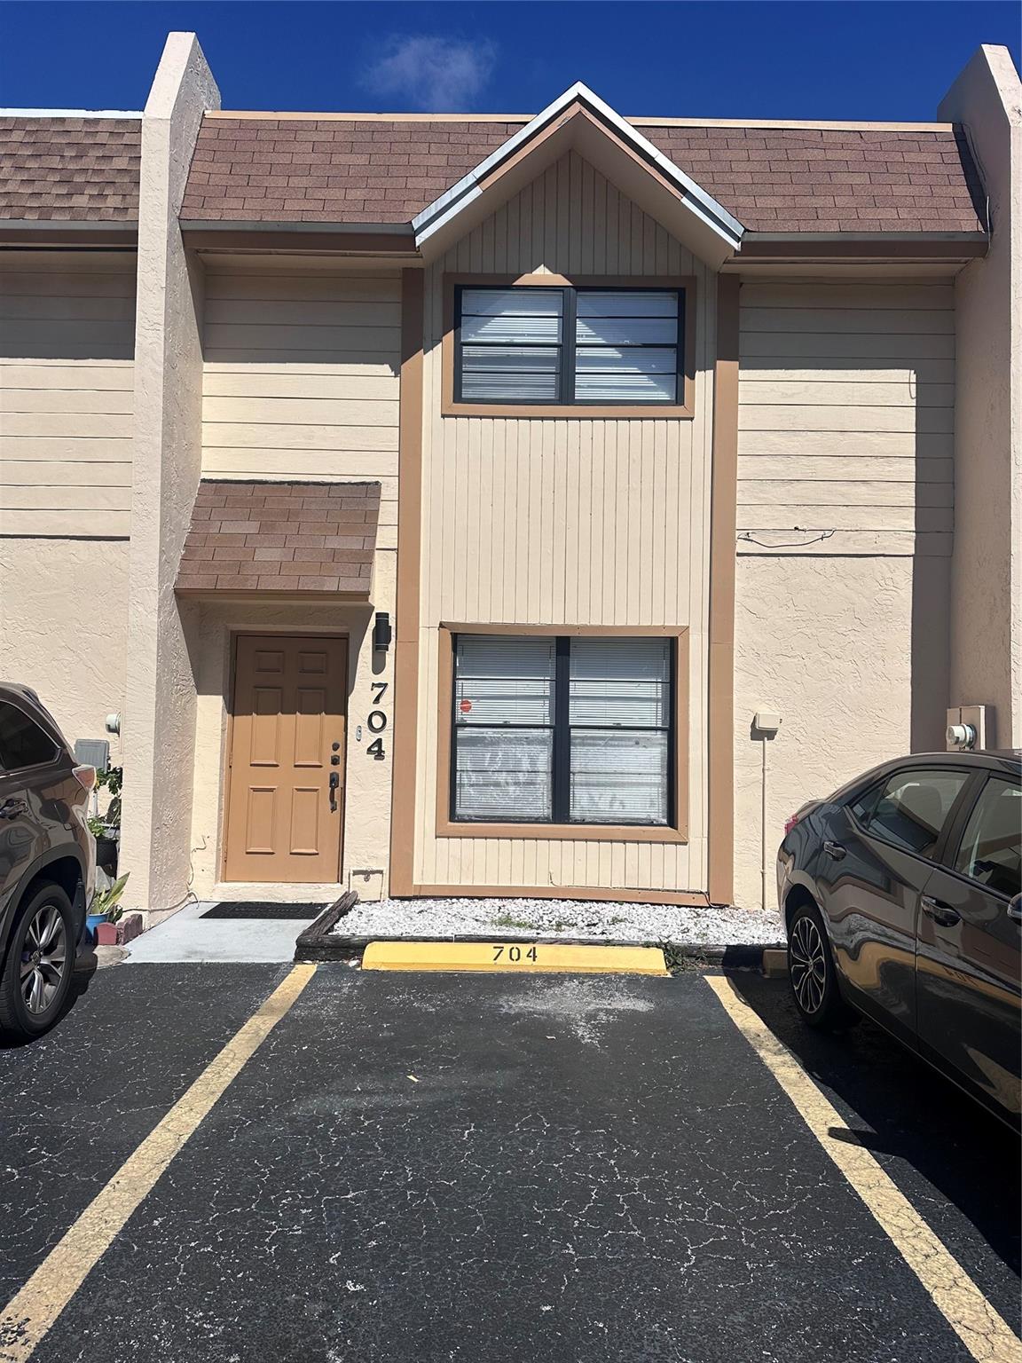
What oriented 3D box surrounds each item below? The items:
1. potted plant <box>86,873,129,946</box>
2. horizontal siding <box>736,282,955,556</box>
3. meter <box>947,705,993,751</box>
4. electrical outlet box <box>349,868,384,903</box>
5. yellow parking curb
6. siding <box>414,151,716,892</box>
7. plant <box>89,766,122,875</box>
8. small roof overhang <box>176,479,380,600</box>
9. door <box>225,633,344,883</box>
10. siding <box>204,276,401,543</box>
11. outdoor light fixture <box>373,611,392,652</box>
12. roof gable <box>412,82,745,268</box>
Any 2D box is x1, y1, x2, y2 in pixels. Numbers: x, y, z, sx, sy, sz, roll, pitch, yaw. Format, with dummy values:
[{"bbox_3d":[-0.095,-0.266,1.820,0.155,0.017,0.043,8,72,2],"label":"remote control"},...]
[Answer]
[{"bbox_3d":[-2.701,1.486,6.278,0.300,0.460,0.280,1,-2,0],"label":"potted plant"},{"bbox_3d":[2.706,-2.122,7.650,1.735,2.230,0.070,1,-2,0],"label":"horizontal siding"},{"bbox_3d":[3.404,0.381,7.055,0.260,0.390,0.310,1,-2,0],"label":"meter"},{"bbox_3d":[-1.152,1.628,7.551,0.270,0.270,0.070,1,-2,0],"label":"electrical outlet box"},{"bbox_3d":[0.026,1.684,5.739,1.830,0.135,0.160,1,-2,0],"label":"yellow parking curb"},{"bbox_3d":[0.447,-1.339,7.643,2.370,6.020,0.090,1,-2,0],"label":"siding"},{"bbox_3d":[-3.077,1.046,7.145,0.400,0.820,0.380,1,-2,0],"label":"plant"},{"bbox_3d":[-1.780,-1.120,7.349,1.460,1.030,0.650,1,-2,0],"label":"small roof overhang"},{"bbox_3d":[-1.836,0.643,7.768,0.930,2.020,0.060,1,-2,0],"label":"door"},{"bbox_3d":[-1.716,-2.220,7.689,1.630,2.270,0.070,1,-2,0],"label":"siding"},{"bbox_3d":[-1.026,-0.395,7.575,0.130,0.320,0.160,1,-2,0],"label":"outdoor light fixture"},{"bbox_3d":[0.516,-3.879,7.413,2.500,1.290,0.640,1,-2,0],"label":"roof gable"}]

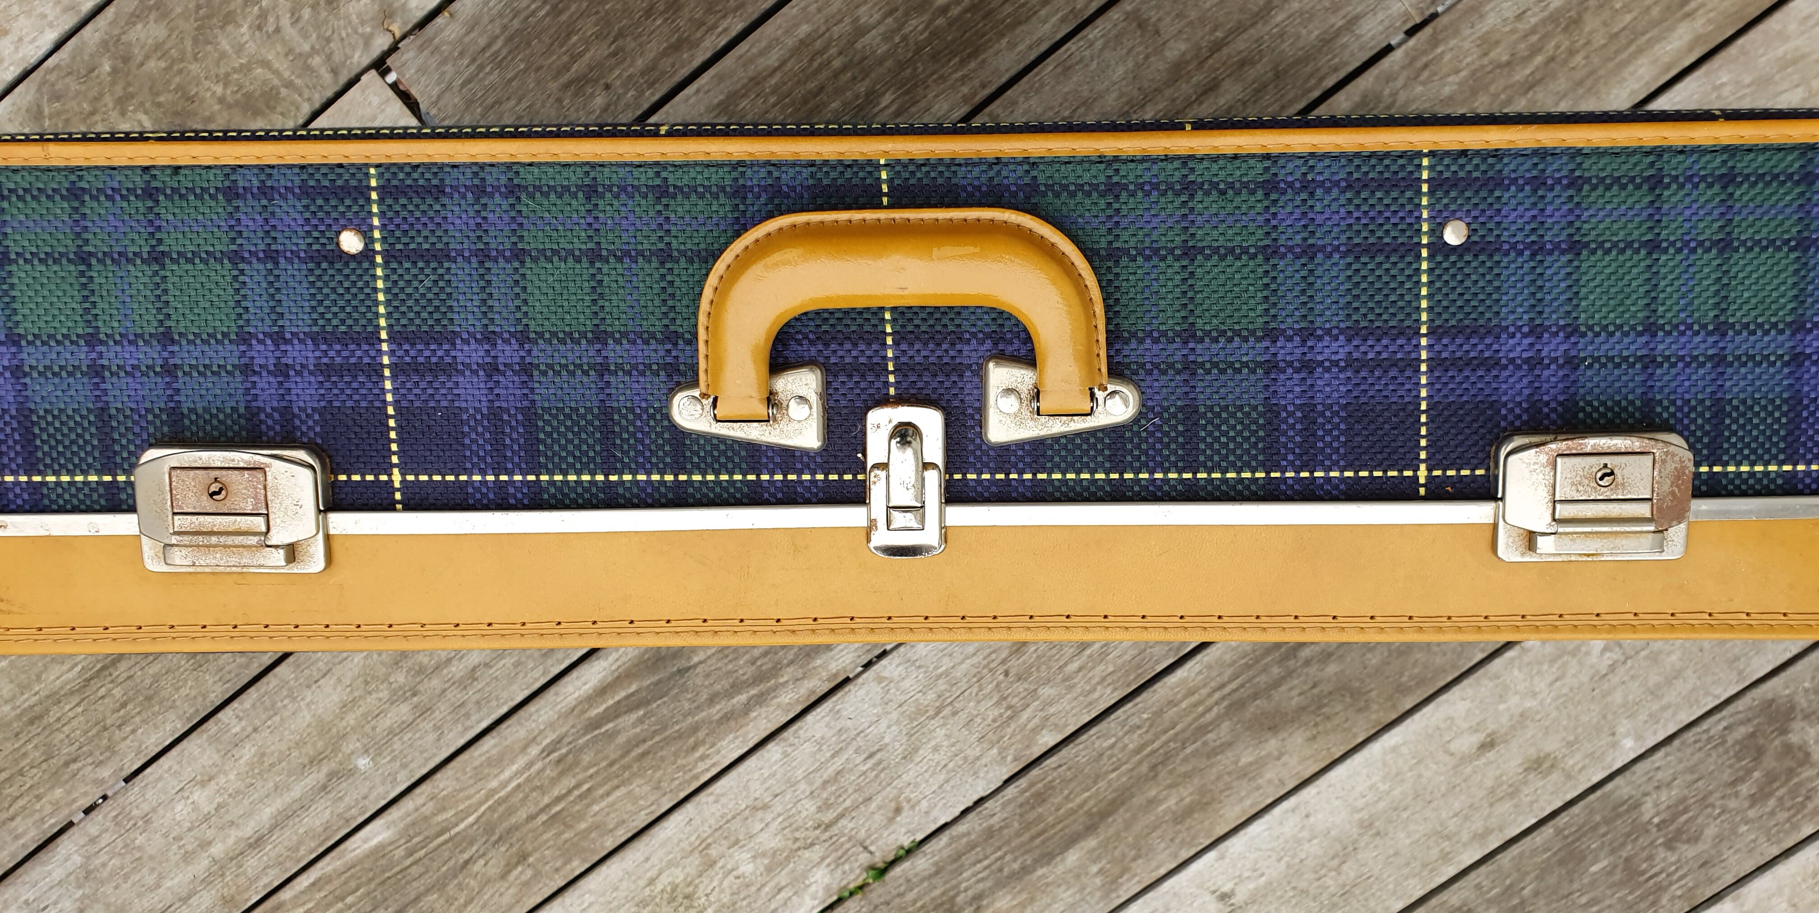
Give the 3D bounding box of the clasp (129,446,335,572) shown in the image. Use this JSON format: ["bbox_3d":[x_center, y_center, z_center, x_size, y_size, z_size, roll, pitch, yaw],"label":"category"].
[{"bbox_3d":[-0.209,0.016,0.422,0.056,0.009,0.037,0,97,1],"label":"clasp"}]

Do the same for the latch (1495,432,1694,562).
[{"bbox_3d":[0.210,0.013,0.418,0.056,0.009,0.037,0,97,1],"label":"latch"}]

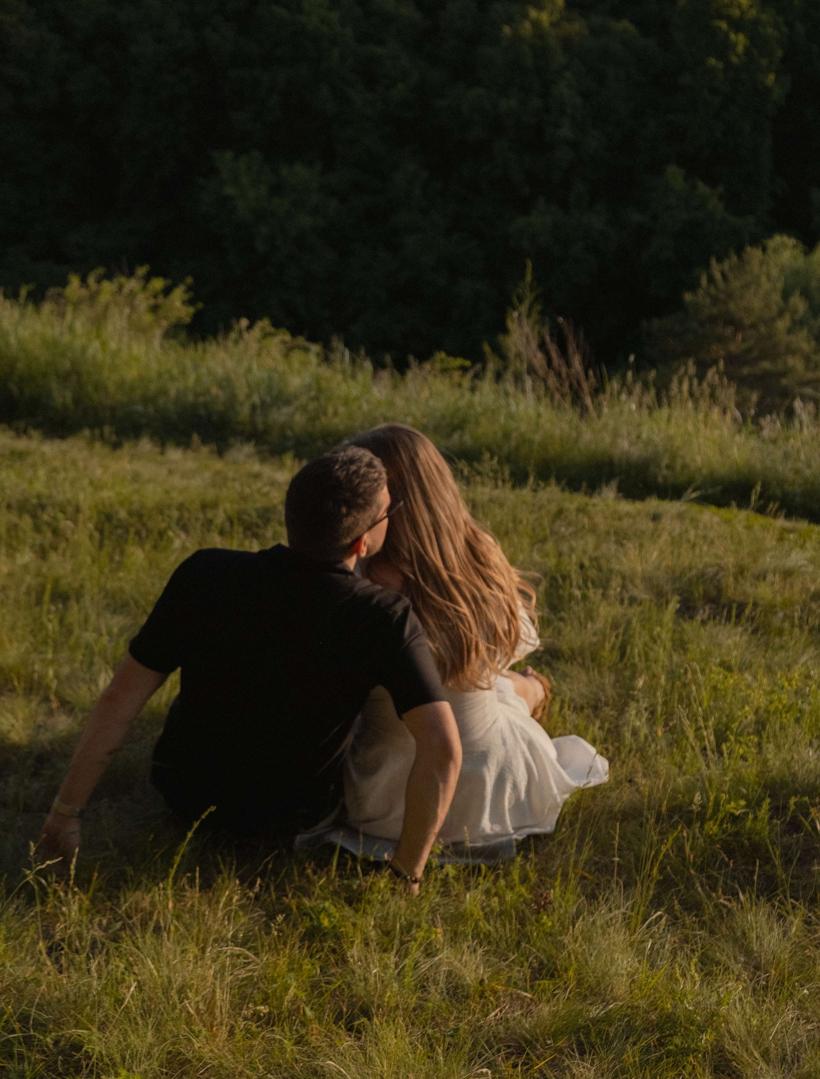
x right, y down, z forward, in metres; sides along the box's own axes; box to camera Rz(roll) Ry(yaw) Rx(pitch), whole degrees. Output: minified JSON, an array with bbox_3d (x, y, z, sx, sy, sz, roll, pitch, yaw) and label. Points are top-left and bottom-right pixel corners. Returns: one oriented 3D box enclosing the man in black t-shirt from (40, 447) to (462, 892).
[{"bbox_3d":[-0.260,0.187,3.849,0.800,0.820,1.100,1,11,6],"label":"man in black t-shirt"}]

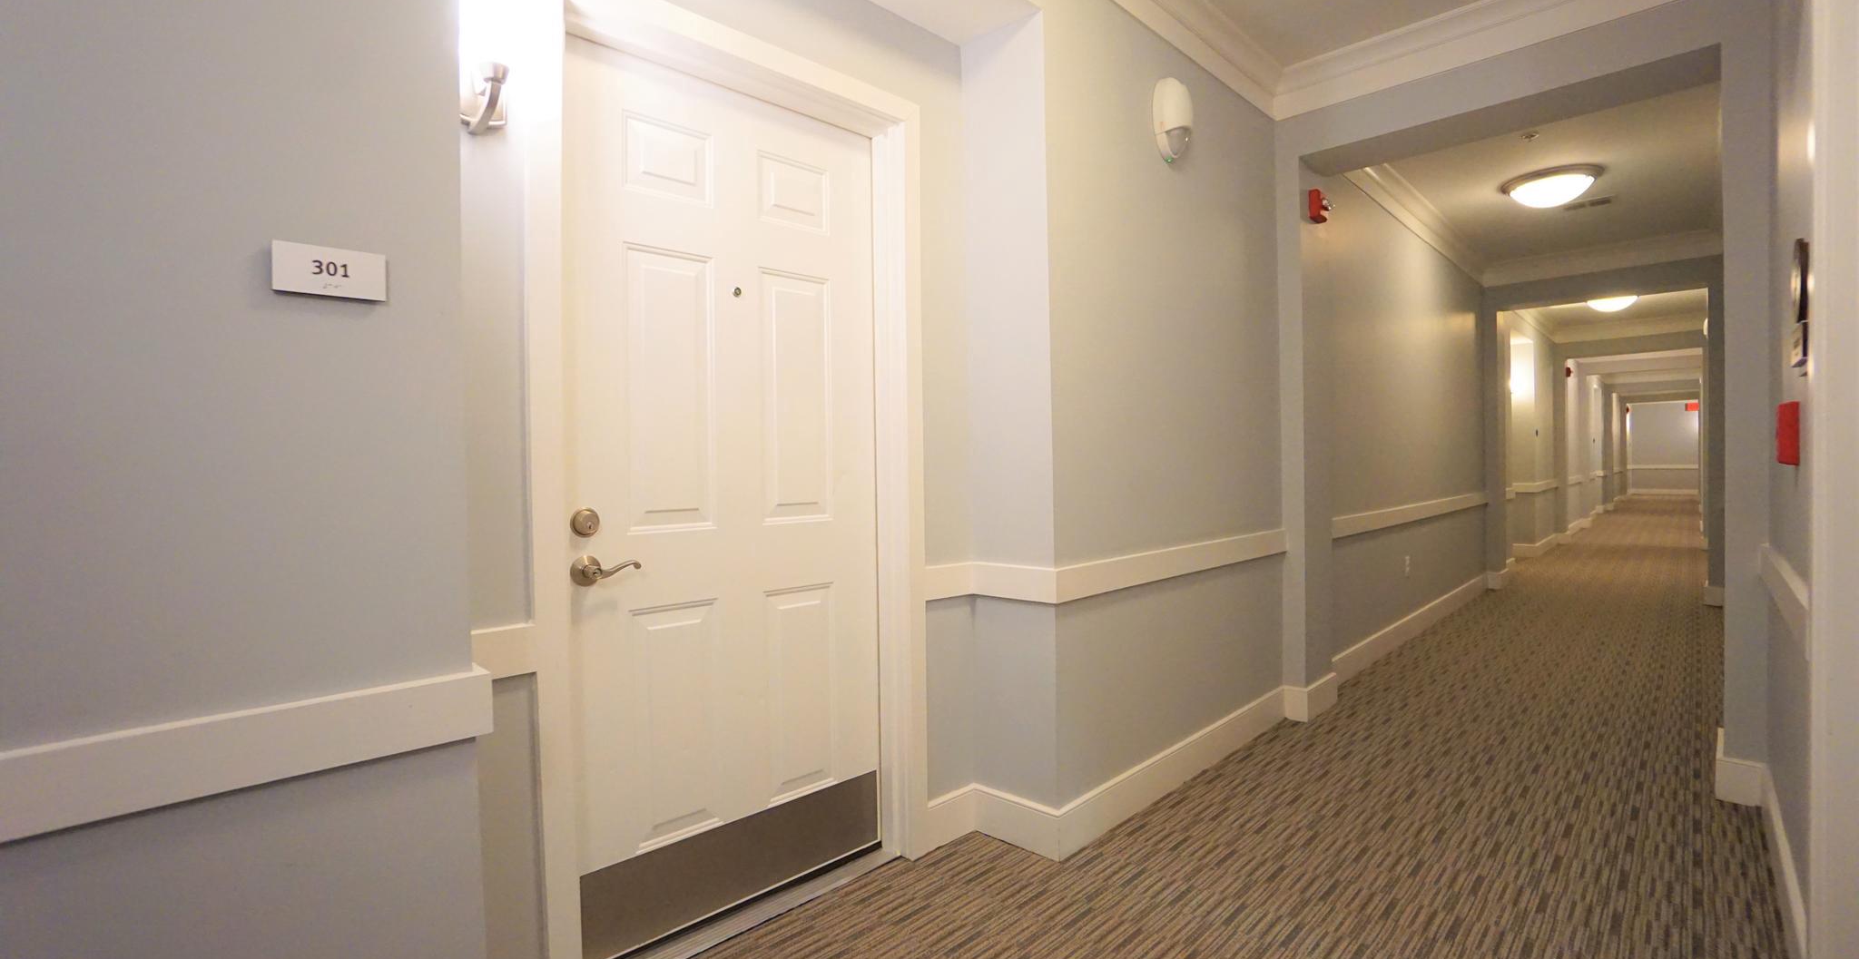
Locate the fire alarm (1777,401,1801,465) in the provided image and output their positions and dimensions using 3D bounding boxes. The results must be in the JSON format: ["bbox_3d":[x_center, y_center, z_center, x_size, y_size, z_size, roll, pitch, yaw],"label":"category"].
[{"bbox_3d":[1.994,-0.102,1.801,0.105,0.148,0.037,-2,1,-45],"label":"fire alarm"}]

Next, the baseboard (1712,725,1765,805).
[{"bbox_3d":[2.648,0.943,2.534,0.390,0.133,0.122,-2,1,-45],"label":"baseboard"}]

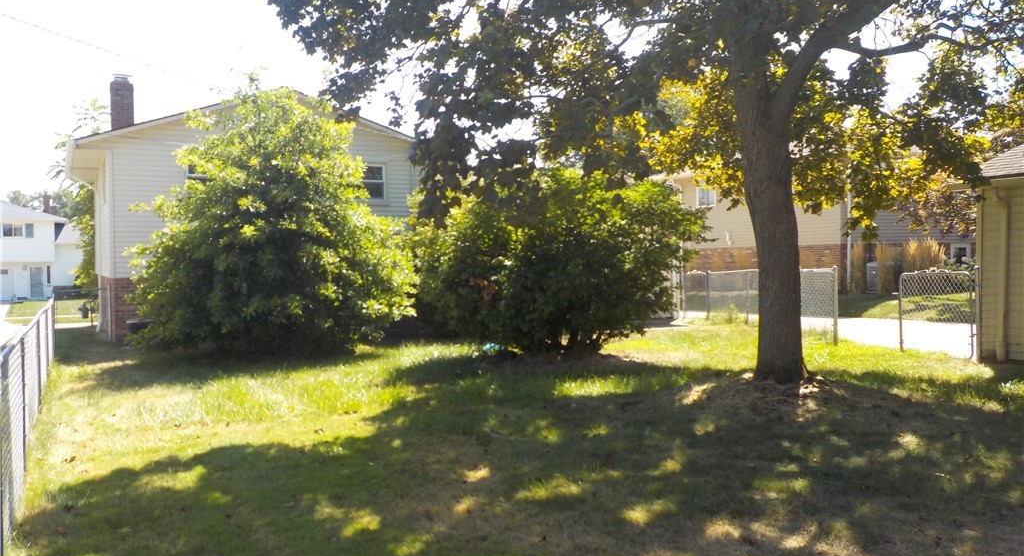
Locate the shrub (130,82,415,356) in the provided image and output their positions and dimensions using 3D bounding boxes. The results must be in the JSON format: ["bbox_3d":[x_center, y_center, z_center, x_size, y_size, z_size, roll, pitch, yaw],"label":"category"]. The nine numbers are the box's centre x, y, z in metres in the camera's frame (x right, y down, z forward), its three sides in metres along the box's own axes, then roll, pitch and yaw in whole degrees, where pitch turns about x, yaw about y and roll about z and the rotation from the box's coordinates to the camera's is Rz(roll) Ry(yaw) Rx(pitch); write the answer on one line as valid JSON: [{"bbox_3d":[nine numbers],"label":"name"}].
[{"bbox_3d":[-4.333,-1.123,15.964,5.000,4.700,4.600,-1,2,-26],"label":"shrub"}]

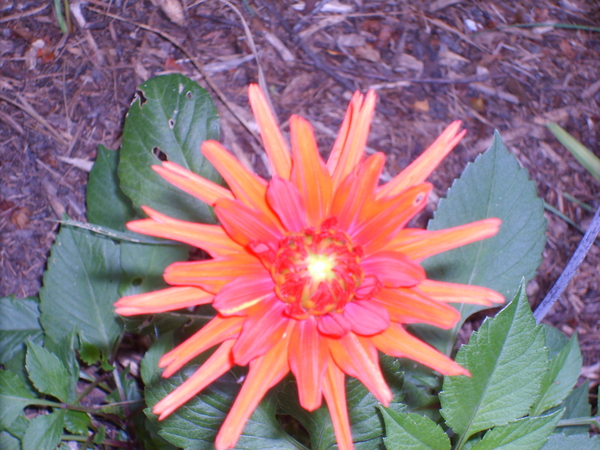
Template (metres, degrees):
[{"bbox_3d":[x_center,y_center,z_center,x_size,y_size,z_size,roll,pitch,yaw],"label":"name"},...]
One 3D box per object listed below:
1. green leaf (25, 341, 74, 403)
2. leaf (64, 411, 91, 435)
[{"bbox_3d":[-0.096,0.055,0.690,0.015,0.006,0.030,-28,72,-17],"label":"green leaf"},{"bbox_3d":[-0.084,0.075,0.690,0.013,0.004,0.009,38,69,17],"label":"leaf"}]

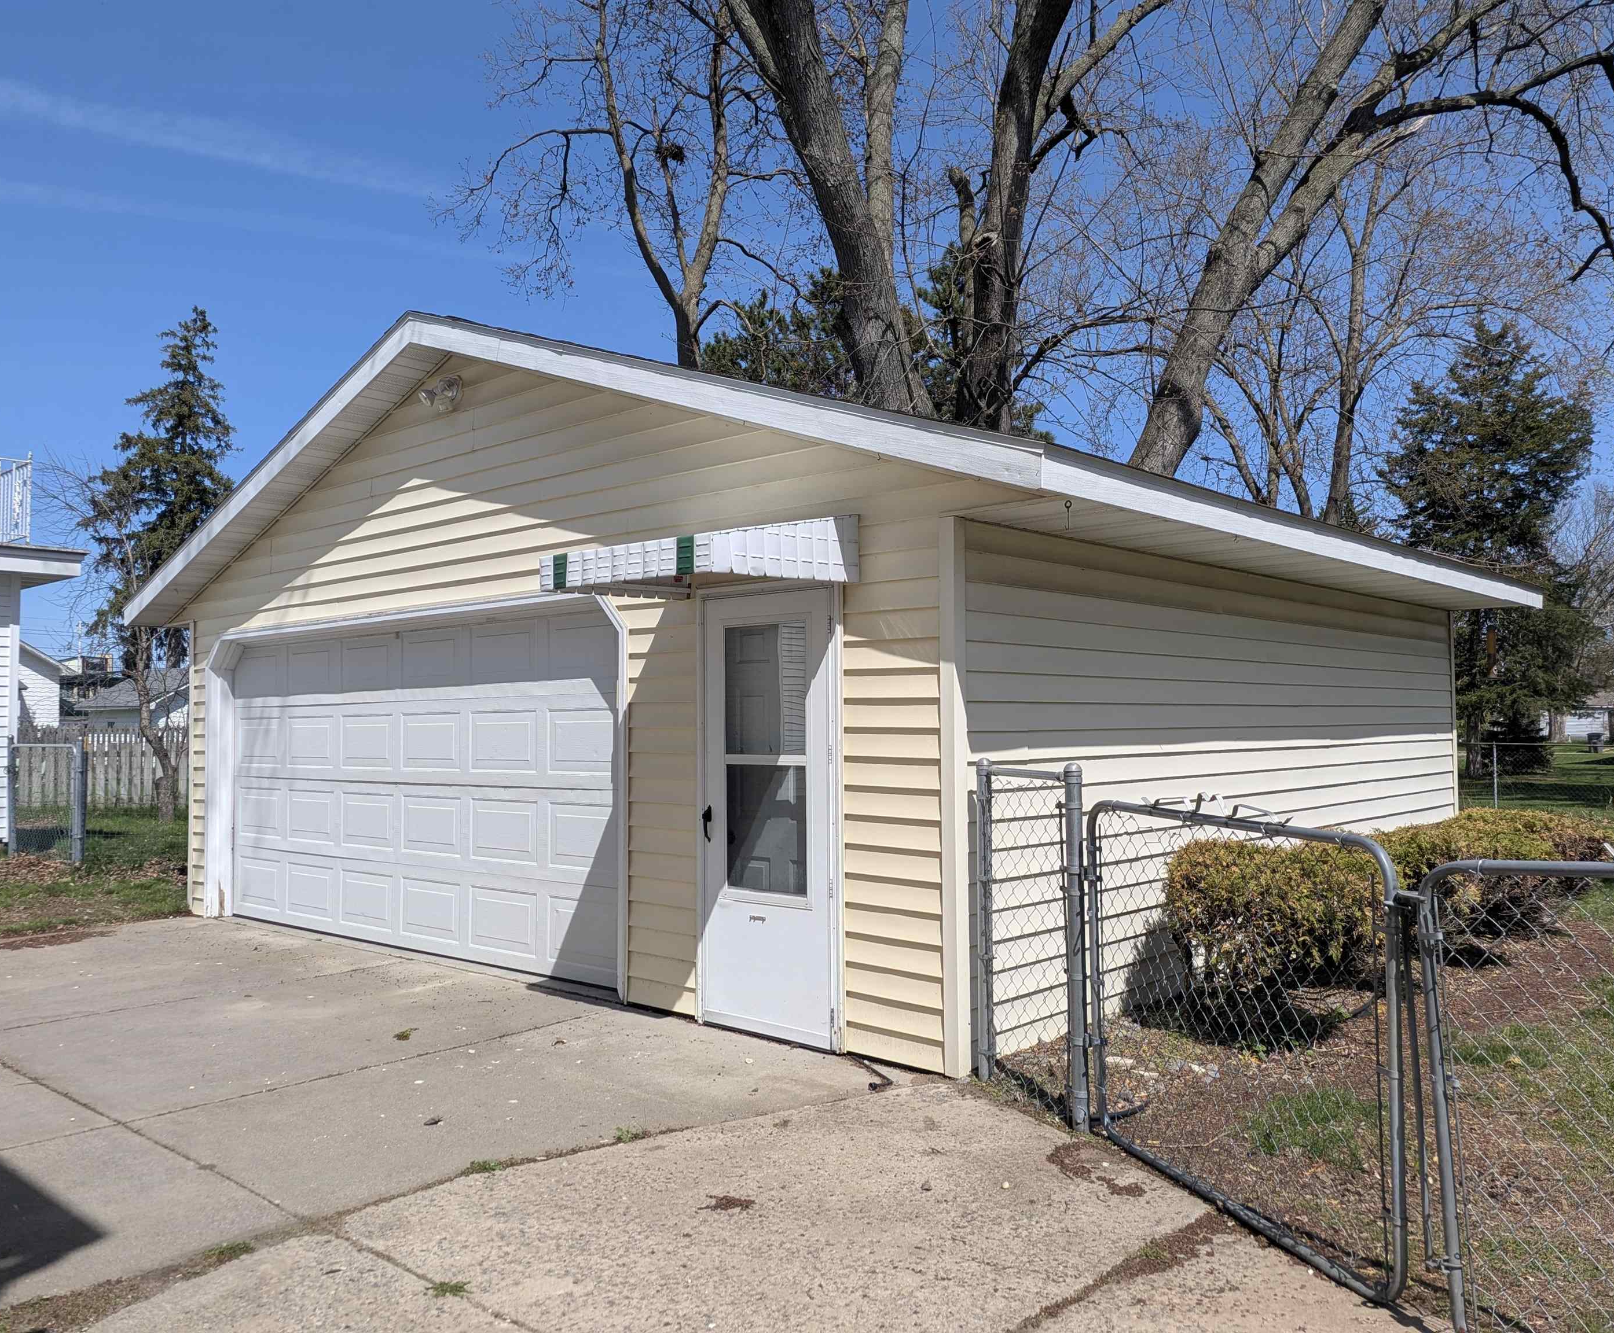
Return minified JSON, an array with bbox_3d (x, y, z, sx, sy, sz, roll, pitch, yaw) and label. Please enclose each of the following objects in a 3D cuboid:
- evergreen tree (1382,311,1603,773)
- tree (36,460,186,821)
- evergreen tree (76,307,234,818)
[{"bbox_3d":[19.383,-3.451,35.000,6.200,12.940,6.200,0,-3,0],"label":"evergreen tree"},{"bbox_3d":[-9.978,-0.381,17.800,2.500,5.270,2.500,0,-3,0],"label":"tree"},{"bbox_3d":[-17.160,-3.179,33.000,5.200,12.940,5.200,0,-3,0],"label":"evergreen tree"}]

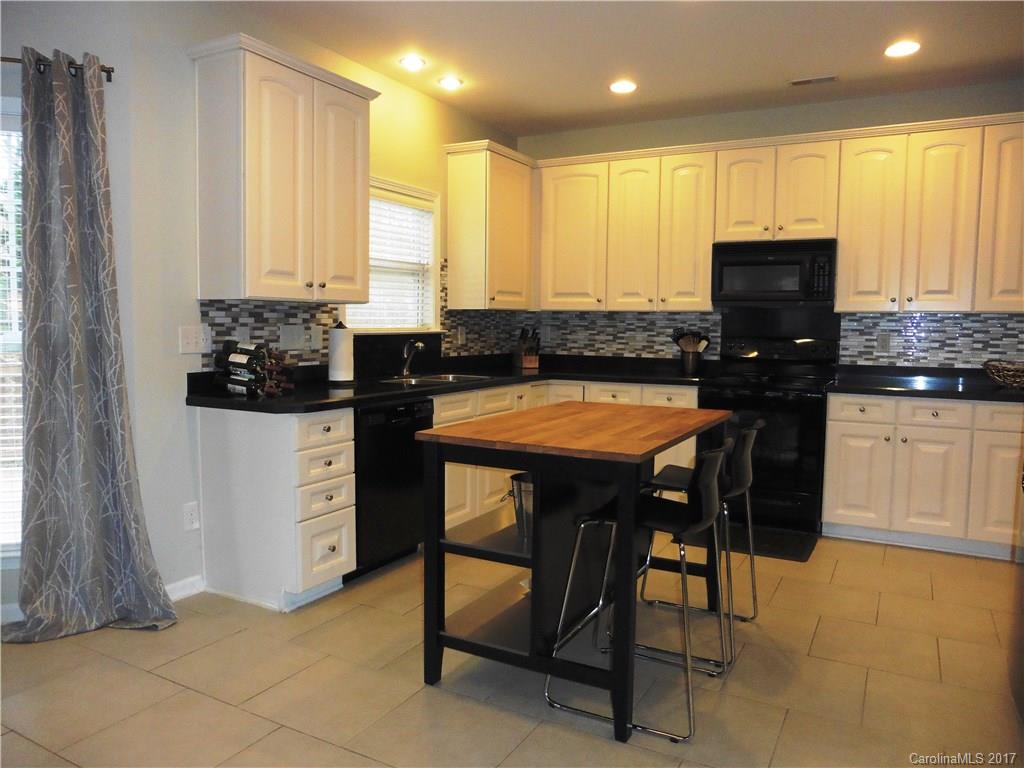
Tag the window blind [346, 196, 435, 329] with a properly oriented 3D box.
[{"bbox_3d":[-0.764,-0.757,4.506,0.050,0.813,0.865,3,6,28],"label":"window blind"}]

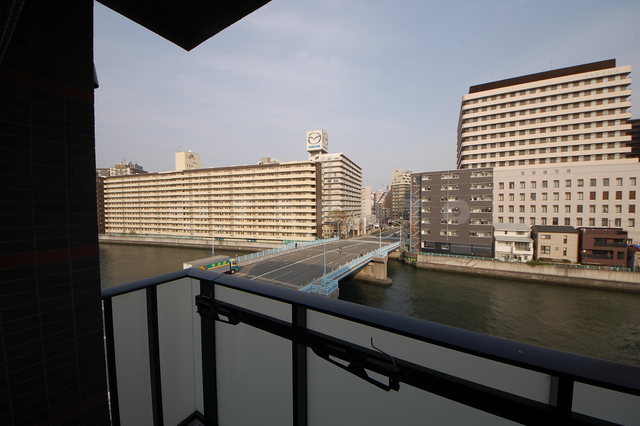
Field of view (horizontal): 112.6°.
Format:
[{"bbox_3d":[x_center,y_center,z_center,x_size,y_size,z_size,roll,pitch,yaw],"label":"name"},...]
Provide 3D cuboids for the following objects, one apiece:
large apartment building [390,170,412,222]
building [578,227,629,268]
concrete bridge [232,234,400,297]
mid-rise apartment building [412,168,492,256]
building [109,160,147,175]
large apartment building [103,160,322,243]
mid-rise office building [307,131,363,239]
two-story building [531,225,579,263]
[{"bbox_3d":[74.707,-16.522,196.522,16.847,45.600,20.000,0,2,18],"label":"large apartment building"},{"bbox_3d":[62.761,7.249,49.651,6.804,8.300,7.500,0,2,23],"label":"building"},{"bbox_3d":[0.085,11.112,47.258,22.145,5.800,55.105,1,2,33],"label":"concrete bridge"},{"bbox_3d":[36.913,-0.044,62.261,18.721,21.900,12.500,0,2,23],"label":"mid-rise apartment building"},{"bbox_3d":[-162.843,-16.442,182.646,25.575,49.600,15.000,0,2,18],"label":"building"},{"bbox_3d":[-59.236,-4.964,104.495,123.705,29.800,9.500,0,2,17],"label":"large apartment building"},{"bbox_3d":[11.180,-16.376,130.375,18.897,50.100,46.000,0,2,23],"label":"mid-rise office building"},{"bbox_3d":[55.774,7.026,52.122,6.876,8.100,6.500,0,2,23],"label":"two-story building"}]

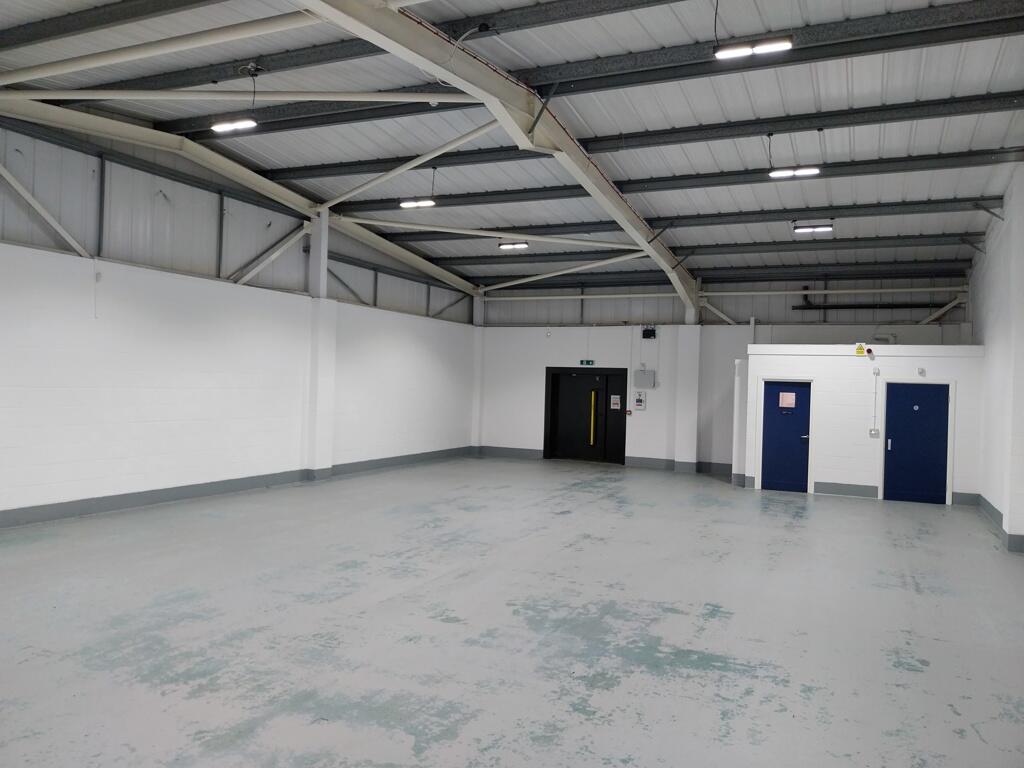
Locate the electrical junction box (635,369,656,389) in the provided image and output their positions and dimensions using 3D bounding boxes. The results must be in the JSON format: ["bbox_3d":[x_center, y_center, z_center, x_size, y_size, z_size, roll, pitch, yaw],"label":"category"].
[{"bbox_3d":[2.976,-0.115,17.214,0.460,0.430,0.150,2,0,25],"label":"electrical junction box"}]

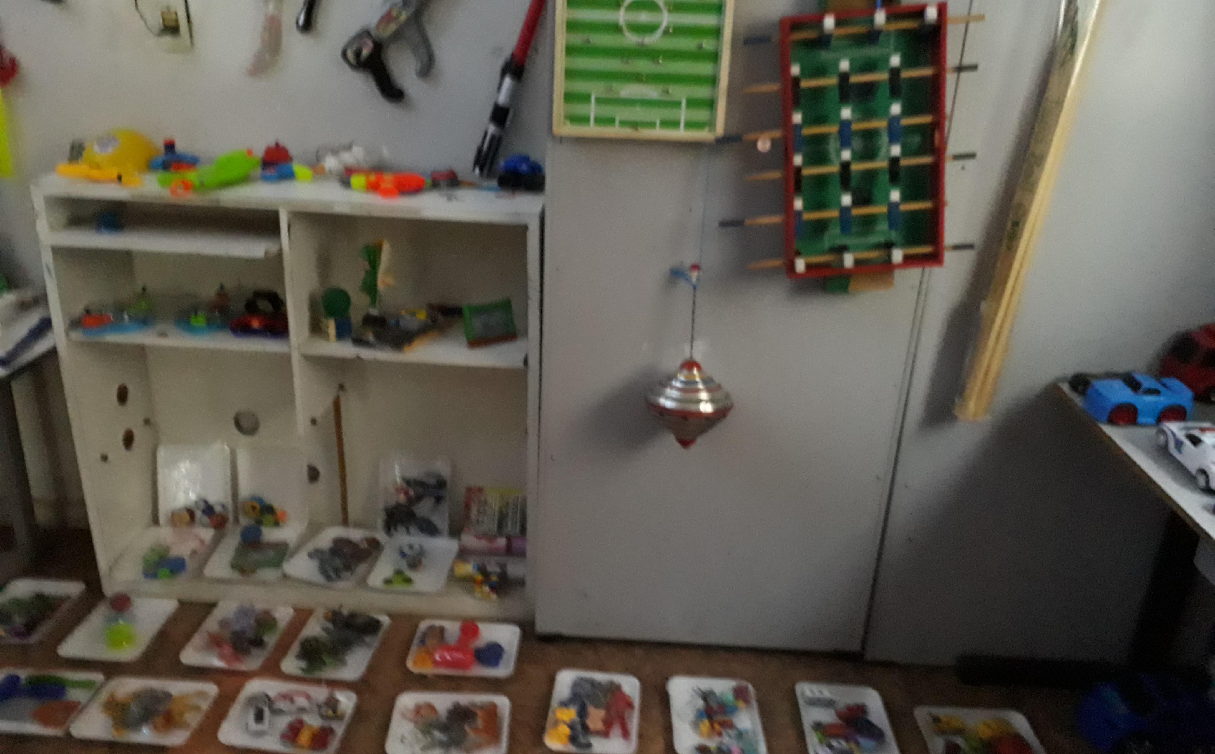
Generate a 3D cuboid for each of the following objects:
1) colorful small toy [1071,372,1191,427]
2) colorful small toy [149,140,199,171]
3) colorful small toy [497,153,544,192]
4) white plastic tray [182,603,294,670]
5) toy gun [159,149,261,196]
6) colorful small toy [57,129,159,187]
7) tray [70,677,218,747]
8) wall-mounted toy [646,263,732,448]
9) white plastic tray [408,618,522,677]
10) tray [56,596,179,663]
[{"bbox_3d":[1.013,0.041,1.805,0.172,0.068,0.084,-2,22,-13],"label":"colorful small toy"},{"bbox_3d":[-0.969,-0.484,2.105,0.090,0.070,0.060,3,22,-1],"label":"colorful small toy"},{"bbox_3d":[-0.190,-0.451,2.091,0.114,0.075,0.085,4,23,1],"label":"colorful small toy"},{"bbox_3d":[-0.833,0.590,2.141,0.182,0.024,0.235,4,22,2],"label":"white plastic tray"},{"bbox_3d":[-0.855,-0.441,2.031,0.205,0.056,0.110,-11,25,-30],"label":"toy gun"},{"bbox_3d":[-1.071,-0.482,2.047,0.170,0.100,0.160,8,22,13],"label":"colorful small toy"},{"bbox_3d":[-0.926,0.679,1.904,0.235,0.024,0.182,2,22,-2],"label":"tray"},{"bbox_3d":[0.169,-0.034,1.863,0.171,0.386,0.171,4,23,1],"label":"wall-mounted toy"},{"bbox_3d":[-0.319,0.619,2.135,0.235,0.024,0.182,3,22,0],"label":"white plastic tray"},{"bbox_3d":[-1.115,0.580,2.171,0.183,0.025,0.236,2,23,-2],"label":"tray"}]

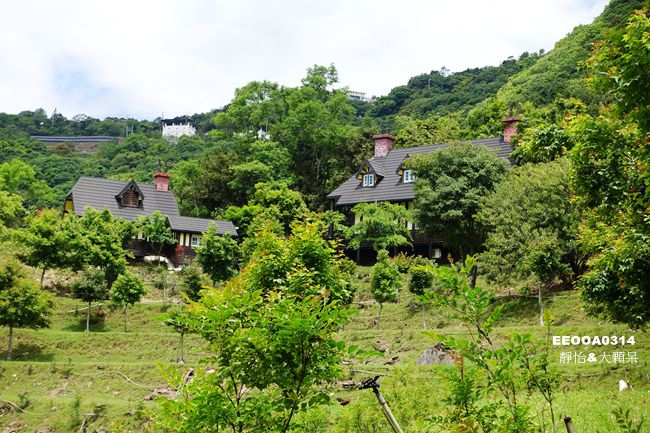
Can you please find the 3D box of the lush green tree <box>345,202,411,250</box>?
[{"bbox_3d":[3.337,0.873,70.916,3.990,3.490,3.790,0,-7,0],"label":"lush green tree"}]

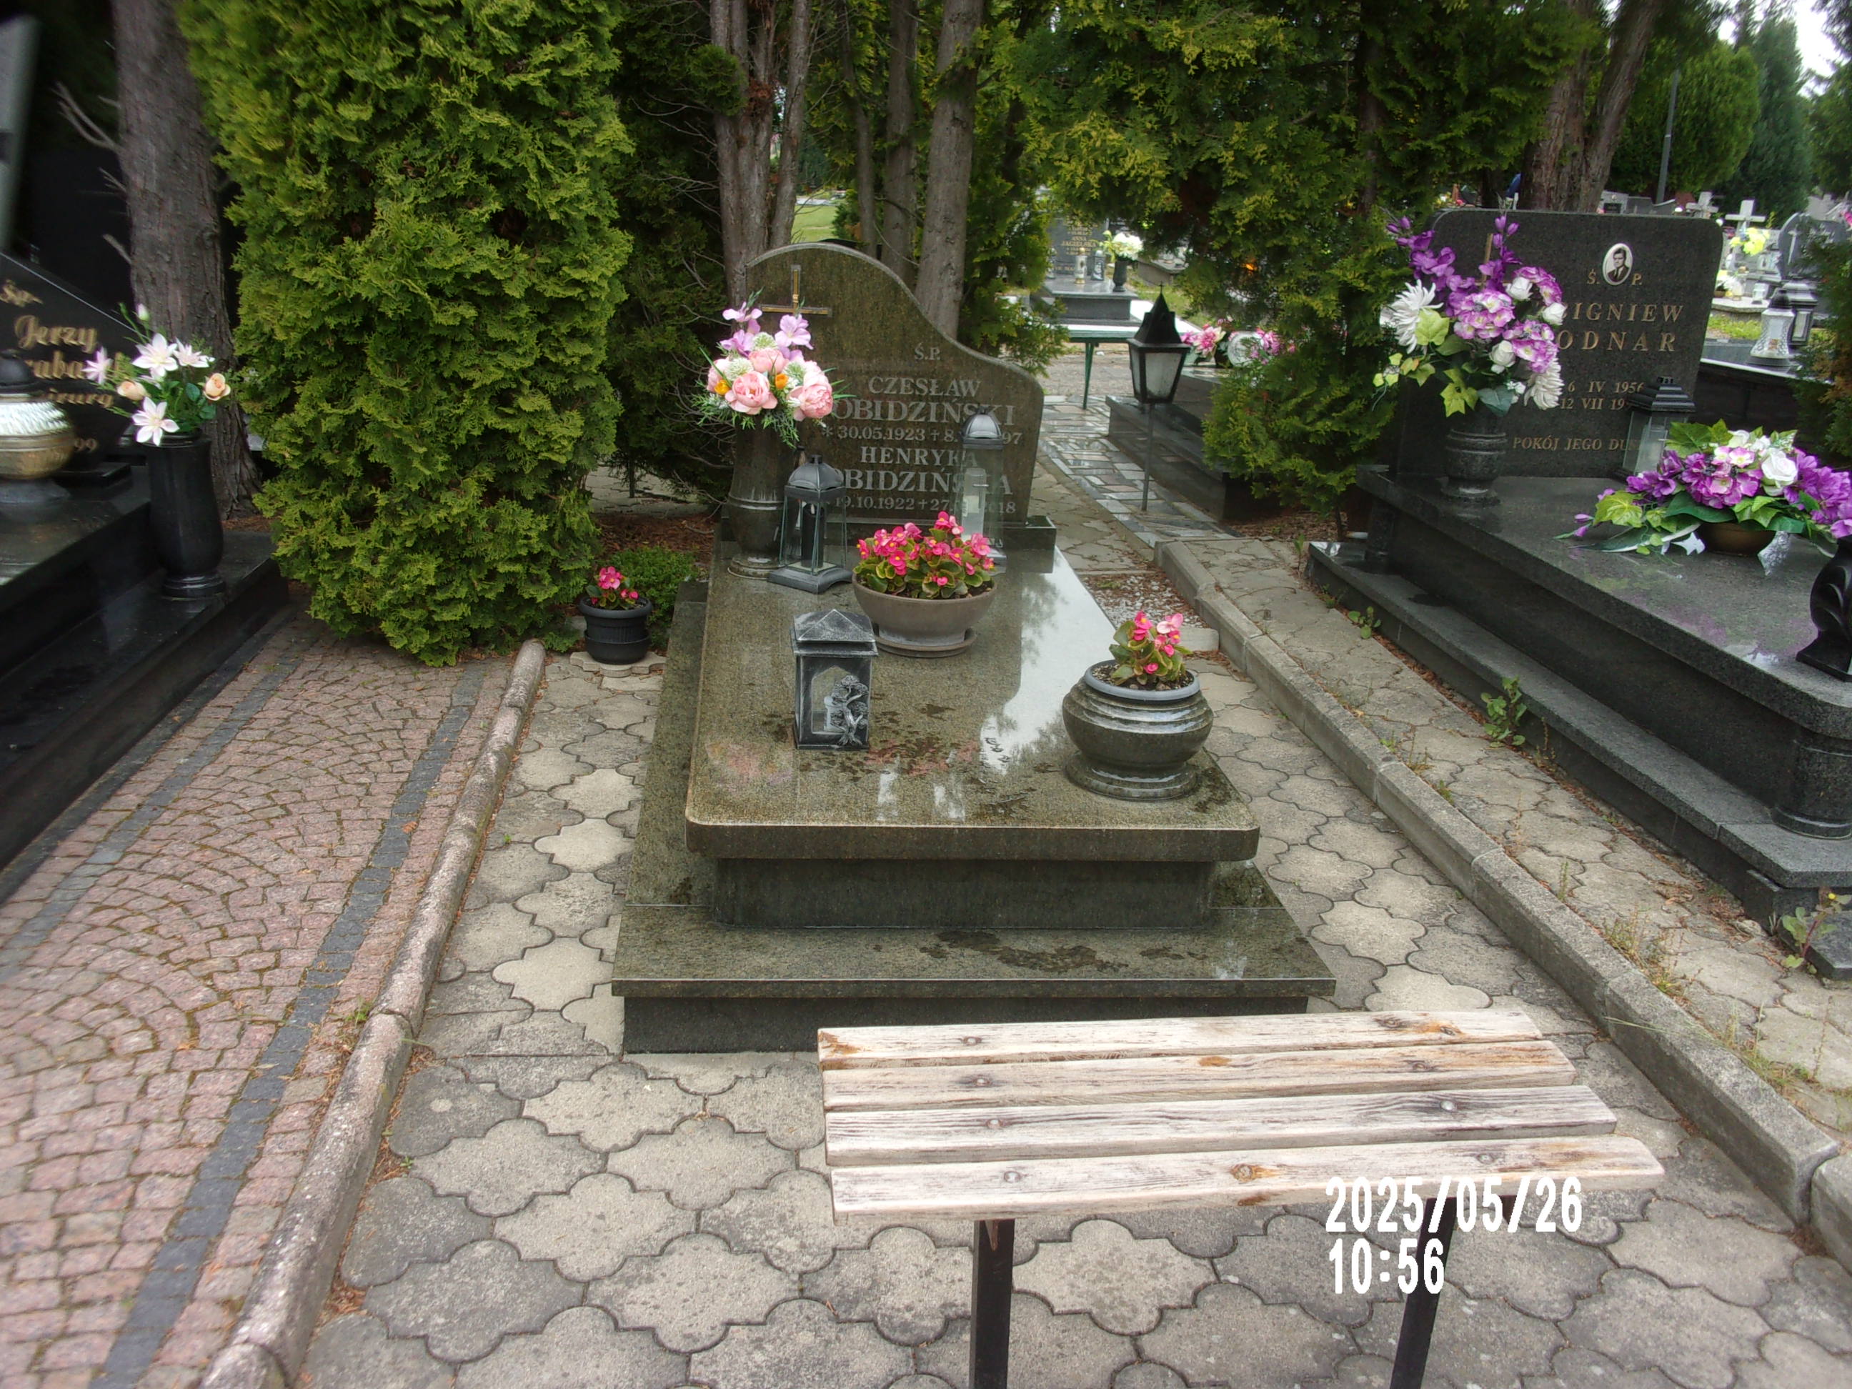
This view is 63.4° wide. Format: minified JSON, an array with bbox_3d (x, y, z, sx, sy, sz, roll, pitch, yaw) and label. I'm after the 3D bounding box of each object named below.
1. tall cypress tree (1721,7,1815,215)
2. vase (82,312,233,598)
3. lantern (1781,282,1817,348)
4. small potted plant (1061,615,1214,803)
[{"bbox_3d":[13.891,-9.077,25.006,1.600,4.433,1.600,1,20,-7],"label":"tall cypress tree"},{"bbox_3d":[-1.982,-0.624,3.902,0.360,0.731,0.320,1,20,-7],"label":"vase"},{"bbox_3d":[5.067,-2.210,8.700,0.170,0.370,0.170,1,19,-7],"label":"lantern"},{"bbox_3d":[0.384,0.002,2.674,0.271,0.301,0.271,1,20,-7],"label":"small potted plant"}]

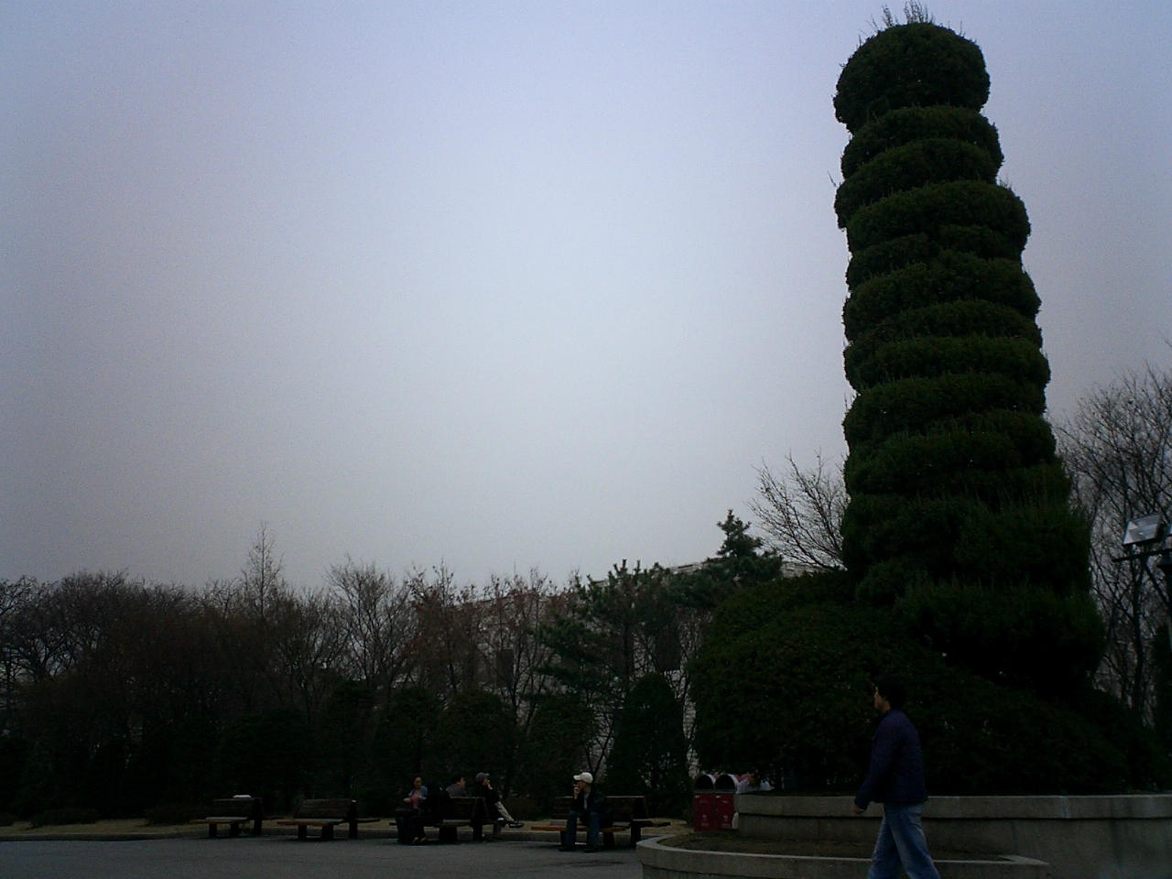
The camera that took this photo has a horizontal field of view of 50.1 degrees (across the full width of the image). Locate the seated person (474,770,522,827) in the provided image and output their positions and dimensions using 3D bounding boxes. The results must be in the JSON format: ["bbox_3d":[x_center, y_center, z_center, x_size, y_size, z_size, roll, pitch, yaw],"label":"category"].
[{"bbox_3d":[-1.782,7.477,25.531,0.950,1.300,0.500,-4,-16,11],"label":"seated person"}]

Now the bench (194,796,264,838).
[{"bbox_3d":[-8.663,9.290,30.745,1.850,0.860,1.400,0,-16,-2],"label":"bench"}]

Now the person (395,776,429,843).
[{"bbox_3d":[-3.468,7.398,25.037,0.550,1.300,0.800,-7,-17,23],"label":"person"}]

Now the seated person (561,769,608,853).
[{"bbox_3d":[-0.008,6.328,21.384,0.580,1.310,0.850,-6,-17,20],"label":"seated person"}]

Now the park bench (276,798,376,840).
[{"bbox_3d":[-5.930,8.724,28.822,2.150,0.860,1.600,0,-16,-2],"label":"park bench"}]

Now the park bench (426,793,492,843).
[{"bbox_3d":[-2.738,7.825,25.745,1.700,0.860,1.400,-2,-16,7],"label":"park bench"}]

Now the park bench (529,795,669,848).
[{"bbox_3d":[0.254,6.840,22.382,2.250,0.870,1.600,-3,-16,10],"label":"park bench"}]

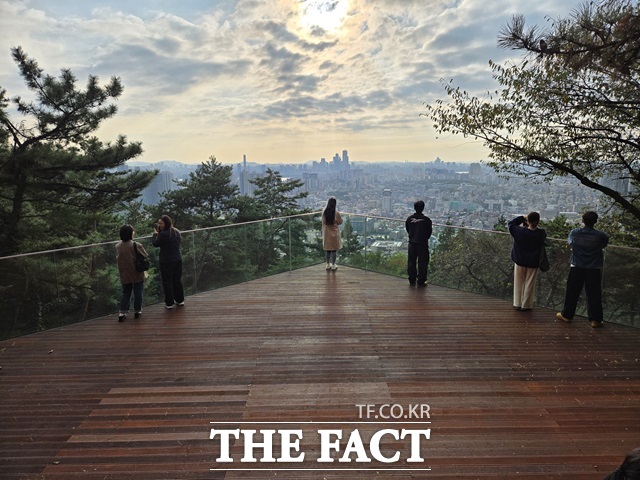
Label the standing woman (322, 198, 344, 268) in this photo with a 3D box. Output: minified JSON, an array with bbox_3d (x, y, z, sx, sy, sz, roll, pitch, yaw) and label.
[{"bbox_3d":[0.280,-0.140,9.650,0.480,1.660,0.380,1,10,8],"label":"standing woman"}]

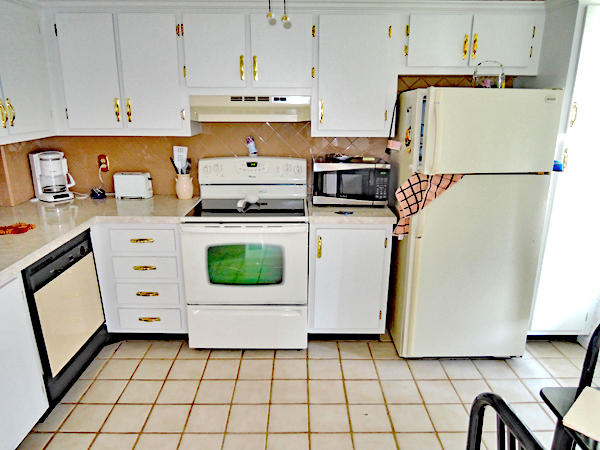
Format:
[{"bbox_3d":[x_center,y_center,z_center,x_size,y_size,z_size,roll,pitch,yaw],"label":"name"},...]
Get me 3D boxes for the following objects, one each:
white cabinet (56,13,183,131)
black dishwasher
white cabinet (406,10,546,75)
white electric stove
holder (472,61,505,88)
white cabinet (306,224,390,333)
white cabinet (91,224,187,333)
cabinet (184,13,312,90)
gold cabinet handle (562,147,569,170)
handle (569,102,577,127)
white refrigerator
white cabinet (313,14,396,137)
[{"bbox_3d":[-1.093,-0.952,2.690,0.790,0.727,0.320,0,15,0],"label":"white cabinet"},{"bbox_3d":[-1.520,0.486,2.255,0.590,0.800,0.625,0,15,0],"label":"black dishwasher"},{"bbox_3d":[1.033,-1.129,2.652,0.845,0.355,0.320,0,15,0],"label":"white cabinet"},{"bbox_3d":[-0.328,0.170,2.805,0.767,1.195,0.630,0,15,0],"label":"white electric stove"},{"bbox_3d":[1.071,-0.850,2.365,0.185,0.165,0.120,0,15,0],"label":"holder"},{"bbox_3d":[0.307,0.281,2.885,0.500,0.745,0.580,0,15,0],"label":"white cabinet"},{"bbox_3d":[-0.990,0.277,2.877,0.535,0.745,0.580,0,15,0],"label":"white cabinet"},{"bbox_3d":[-0.312,-1.068,2.662,0.770,0.480,0.320,0,15,0],"label":"cabinet"},{"bbox_3d":[1.527,-0.381,2.391,0.023,0.132,0.030,0,15,0],"label":"gold cabinet handle"},{"bbox_3d":[1.529,-0.615,2.328,0.025,0.136,0.030,0,15,0],"label":"handle"},{"bbox_3d":[1.019,-0.025,2.718,0.770,1.628,0.670,0,15,0],"label":"white refrigerator"},{"bbox_3d":[0.342,-0.950,2.697,0.535,0.732,0.320,0,15,0],"label":"white cabinet"}]

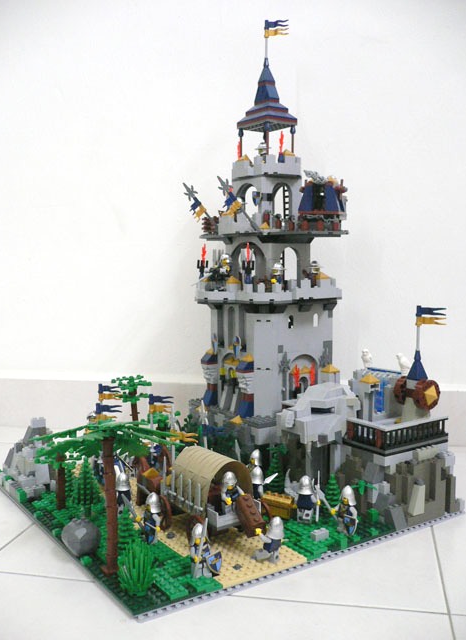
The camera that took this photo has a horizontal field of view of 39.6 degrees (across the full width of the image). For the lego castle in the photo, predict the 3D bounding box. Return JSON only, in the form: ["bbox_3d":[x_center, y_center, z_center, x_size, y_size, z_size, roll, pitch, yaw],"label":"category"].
[{"bbox_3d":[0.077,-0.081,0.770,0.178,0.566,0.345,-3,4,-33],"label":"lego castle"}]

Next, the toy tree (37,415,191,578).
[{"bbox_3d":[-0.104,0.152,0.553,0.128,0.131,0.128,-3,4,-33],"label":"toy tree"}]

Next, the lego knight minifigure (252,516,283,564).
[{"bbox_3d":[0.031,0.192,0.569,0.026,0.041,0.027,-4,5,-43],"label":"lego knight minifigure"}]

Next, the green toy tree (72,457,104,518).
[{"bbox_3d":[-0.151,0.174,0.672,0.033,0.066,0.033,-3,4,-33],"label":"green toy tree"}]

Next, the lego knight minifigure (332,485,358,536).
[{"bbox_3d":[0.108,0.184,0.620,0.024,0.045,0.028,-3,4,-33],"label":"lego knight minifigure"}]

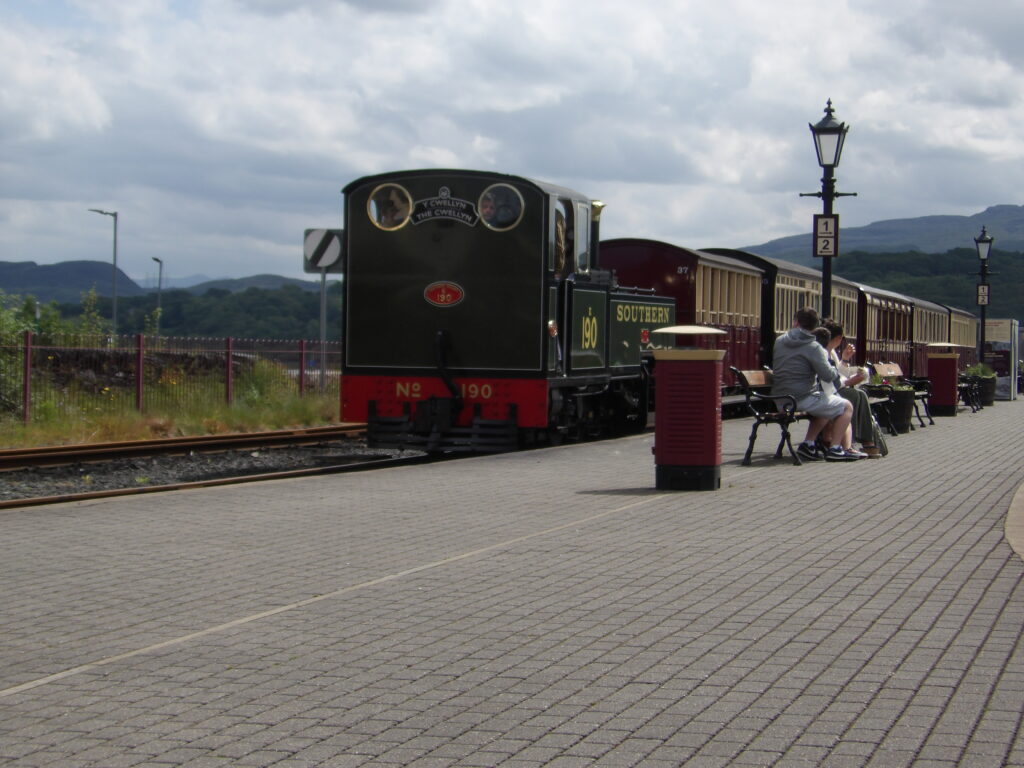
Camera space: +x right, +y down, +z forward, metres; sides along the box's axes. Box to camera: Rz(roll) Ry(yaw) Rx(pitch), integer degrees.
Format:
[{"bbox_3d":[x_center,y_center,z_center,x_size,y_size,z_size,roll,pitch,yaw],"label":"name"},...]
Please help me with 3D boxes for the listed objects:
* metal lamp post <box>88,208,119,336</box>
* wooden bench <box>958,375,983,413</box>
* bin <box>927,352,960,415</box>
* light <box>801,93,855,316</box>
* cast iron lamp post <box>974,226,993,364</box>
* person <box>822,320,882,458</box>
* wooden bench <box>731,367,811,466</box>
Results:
[{"bbox_3d":[-14.860,-3.320,88.000,1.050,6.000,0.300,1,1,-7],"label":"metal lamp post"},{"bbox_3d":[7.400,0.040,39.500,0.610,0.820,2.200,1,1,15],"label":"wooden bench"},{"bbox_3d":[6.556,-0.050,36.900,0.480,1.070,0.470,1,1,12],"label":"bin"},{"bbox_3d":[3.083,-1.077,23.700,0.560,3.440,0.400,1,1,15],"label":"light"},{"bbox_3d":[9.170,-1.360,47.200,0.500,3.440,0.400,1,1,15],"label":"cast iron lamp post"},{"bbox_3d":[3.020,0.040,21.850,0.680,1.250,0.480,1,1,-6],"label":"person"},{"bbox_3d":[2.440,0.250,21.300,0.610,0.830,2.300,1,1,15],"label":"wooden bench"}]

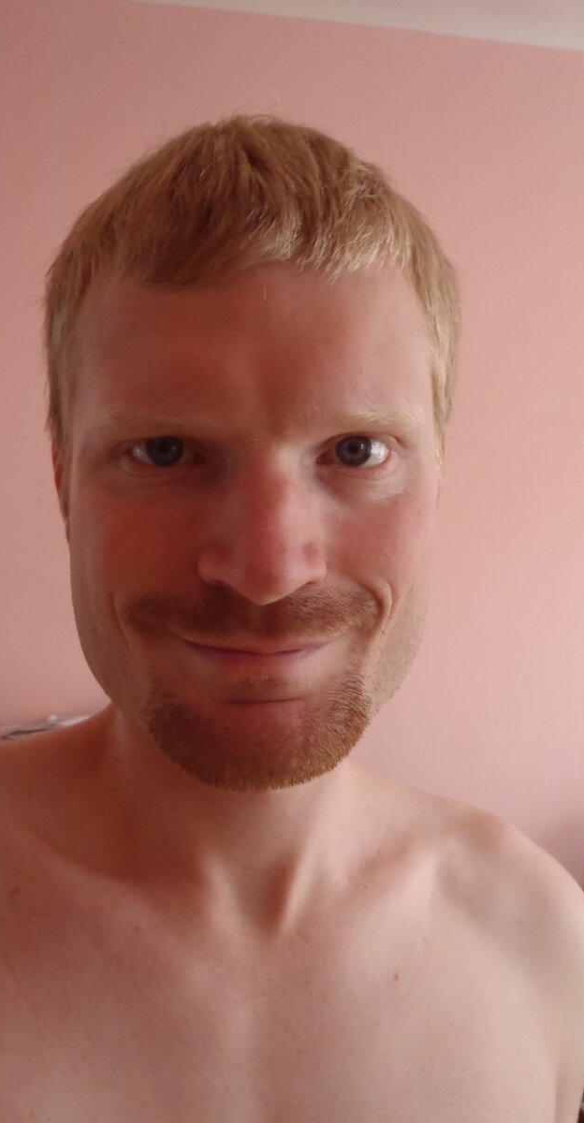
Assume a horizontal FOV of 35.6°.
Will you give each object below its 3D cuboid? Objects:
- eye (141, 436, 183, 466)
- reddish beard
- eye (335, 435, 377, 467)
[{"bbox_3d":[-0.043,-0.037,0.303,0.015,0.011,0.011,0,-2,-4],"label":"eye"},{"bbox_3d":[-0.014,0.042,0.304,0.087,0.069,0.046,0,-2,-3],"label":"reddish beard"},{"bbox_3d":[0.021,-0.037,0.303,0.015,0.011,0.011,0,-2,-3],"label":"eye"}]

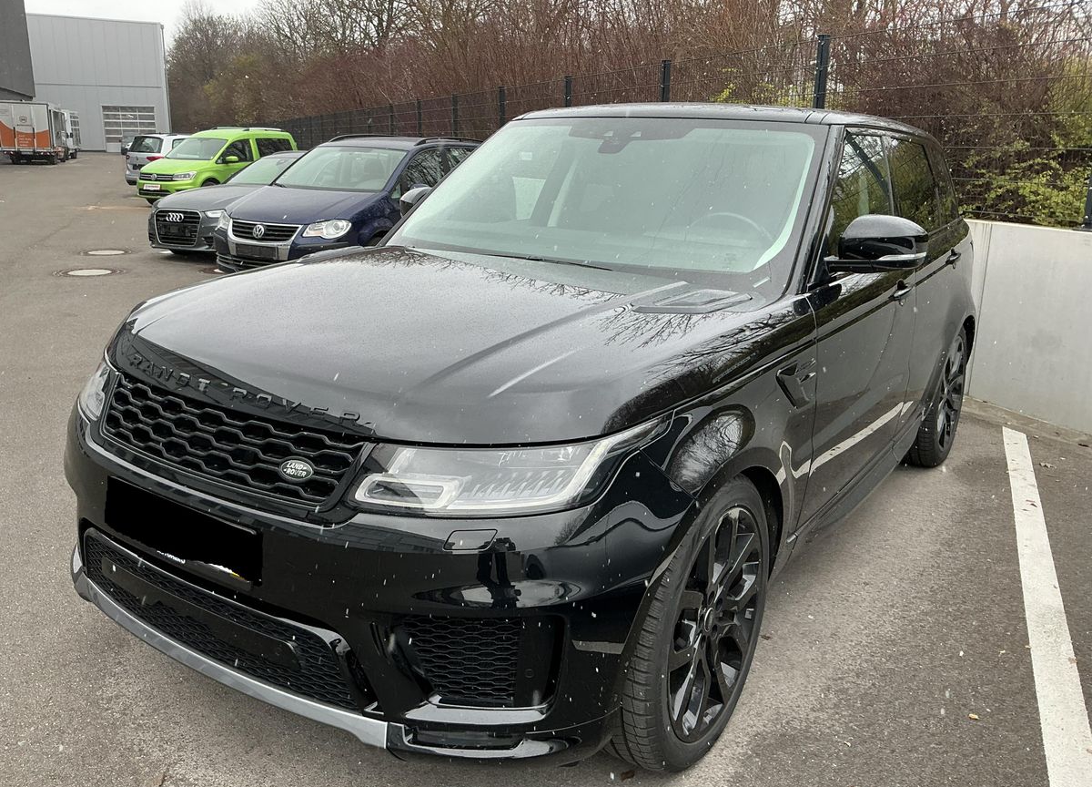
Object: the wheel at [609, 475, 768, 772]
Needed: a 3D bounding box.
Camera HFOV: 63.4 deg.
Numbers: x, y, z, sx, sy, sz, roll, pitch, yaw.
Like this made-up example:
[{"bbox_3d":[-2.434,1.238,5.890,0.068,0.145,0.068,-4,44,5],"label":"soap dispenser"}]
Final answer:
[{"bbox_3d":[0.332,0.557,2.299,0.285,0.770,0.770,10,17,31],"label":"wheel"}]

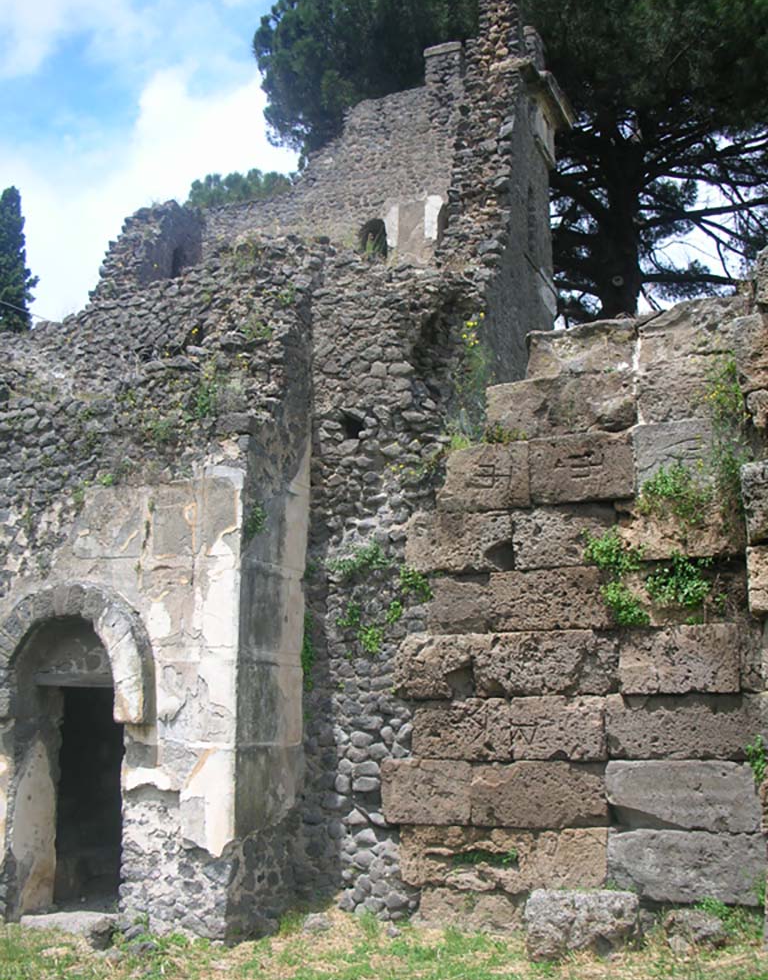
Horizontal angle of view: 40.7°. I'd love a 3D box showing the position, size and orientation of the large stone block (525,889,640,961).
[{"bbox_3d":[1.604,3.379,8.145,0.852,0.432,0.650,-5,-15,18],"label":"large stone block"}]

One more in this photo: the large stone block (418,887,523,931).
[{"bbox_3d":[0.827,3.655,9.078,0.931,0.376,0.500,-5,-15,18],"label":"large stone block"}]

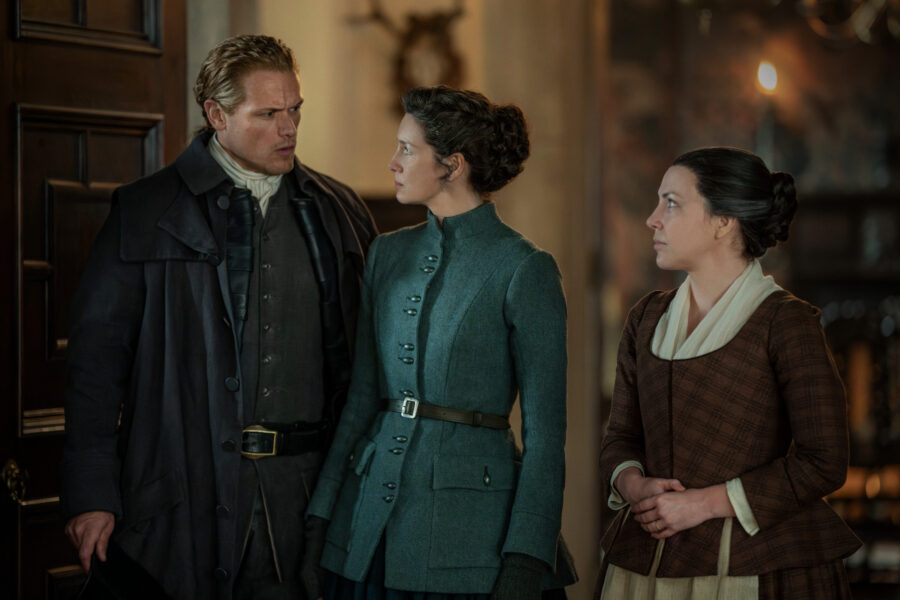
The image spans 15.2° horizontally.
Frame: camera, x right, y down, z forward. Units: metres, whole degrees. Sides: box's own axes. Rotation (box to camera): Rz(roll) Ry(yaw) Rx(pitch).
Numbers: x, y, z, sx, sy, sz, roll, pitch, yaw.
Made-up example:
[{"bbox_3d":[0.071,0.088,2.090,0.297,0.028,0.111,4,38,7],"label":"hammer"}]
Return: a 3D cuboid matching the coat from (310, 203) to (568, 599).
[{"bbox_3d":[-0.016,0.186,6.320,0.520,0.740,0.370,0,1,38],"label":"coat"}]

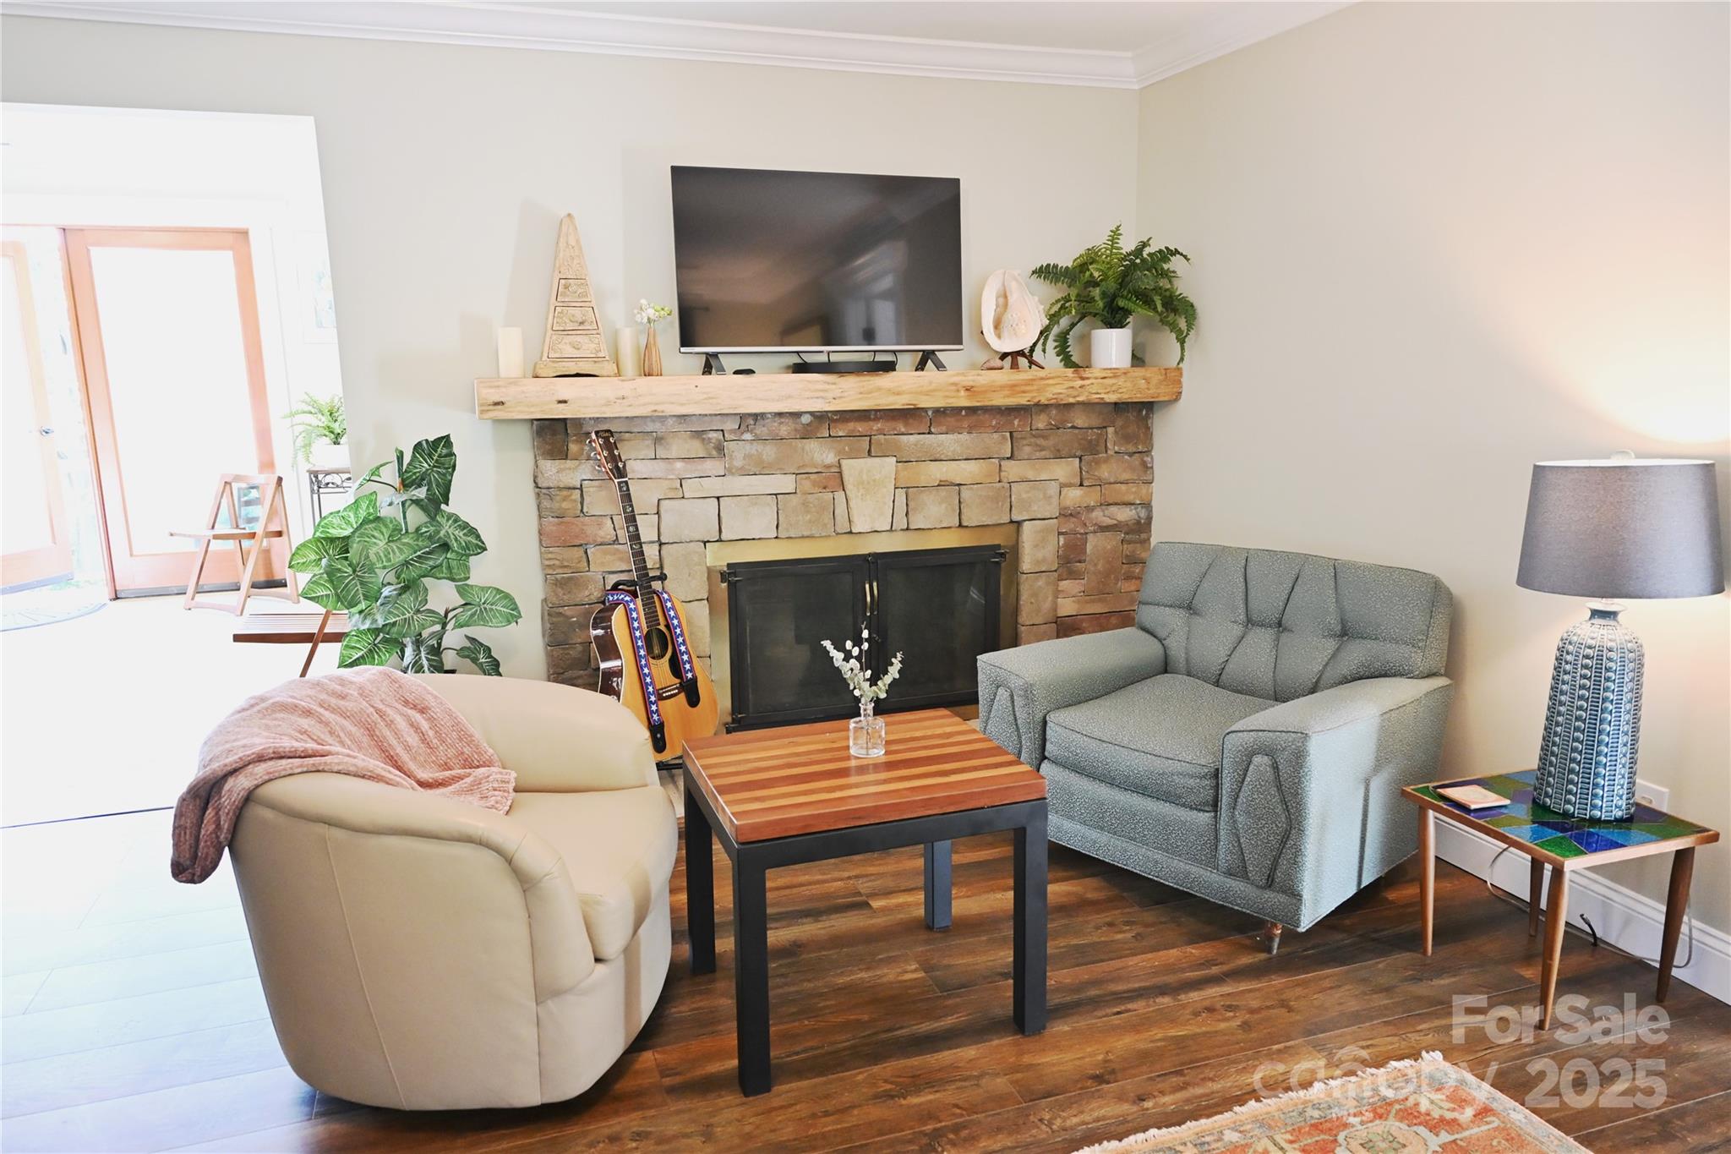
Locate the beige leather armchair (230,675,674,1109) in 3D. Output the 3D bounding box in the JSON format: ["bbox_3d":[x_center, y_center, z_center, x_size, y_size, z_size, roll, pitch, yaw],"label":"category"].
[{"bbox_3d":[-0.782,0.584,2.348,0.777,0.688,0.756,0,11,4],"label":"beige leather armchair"}]

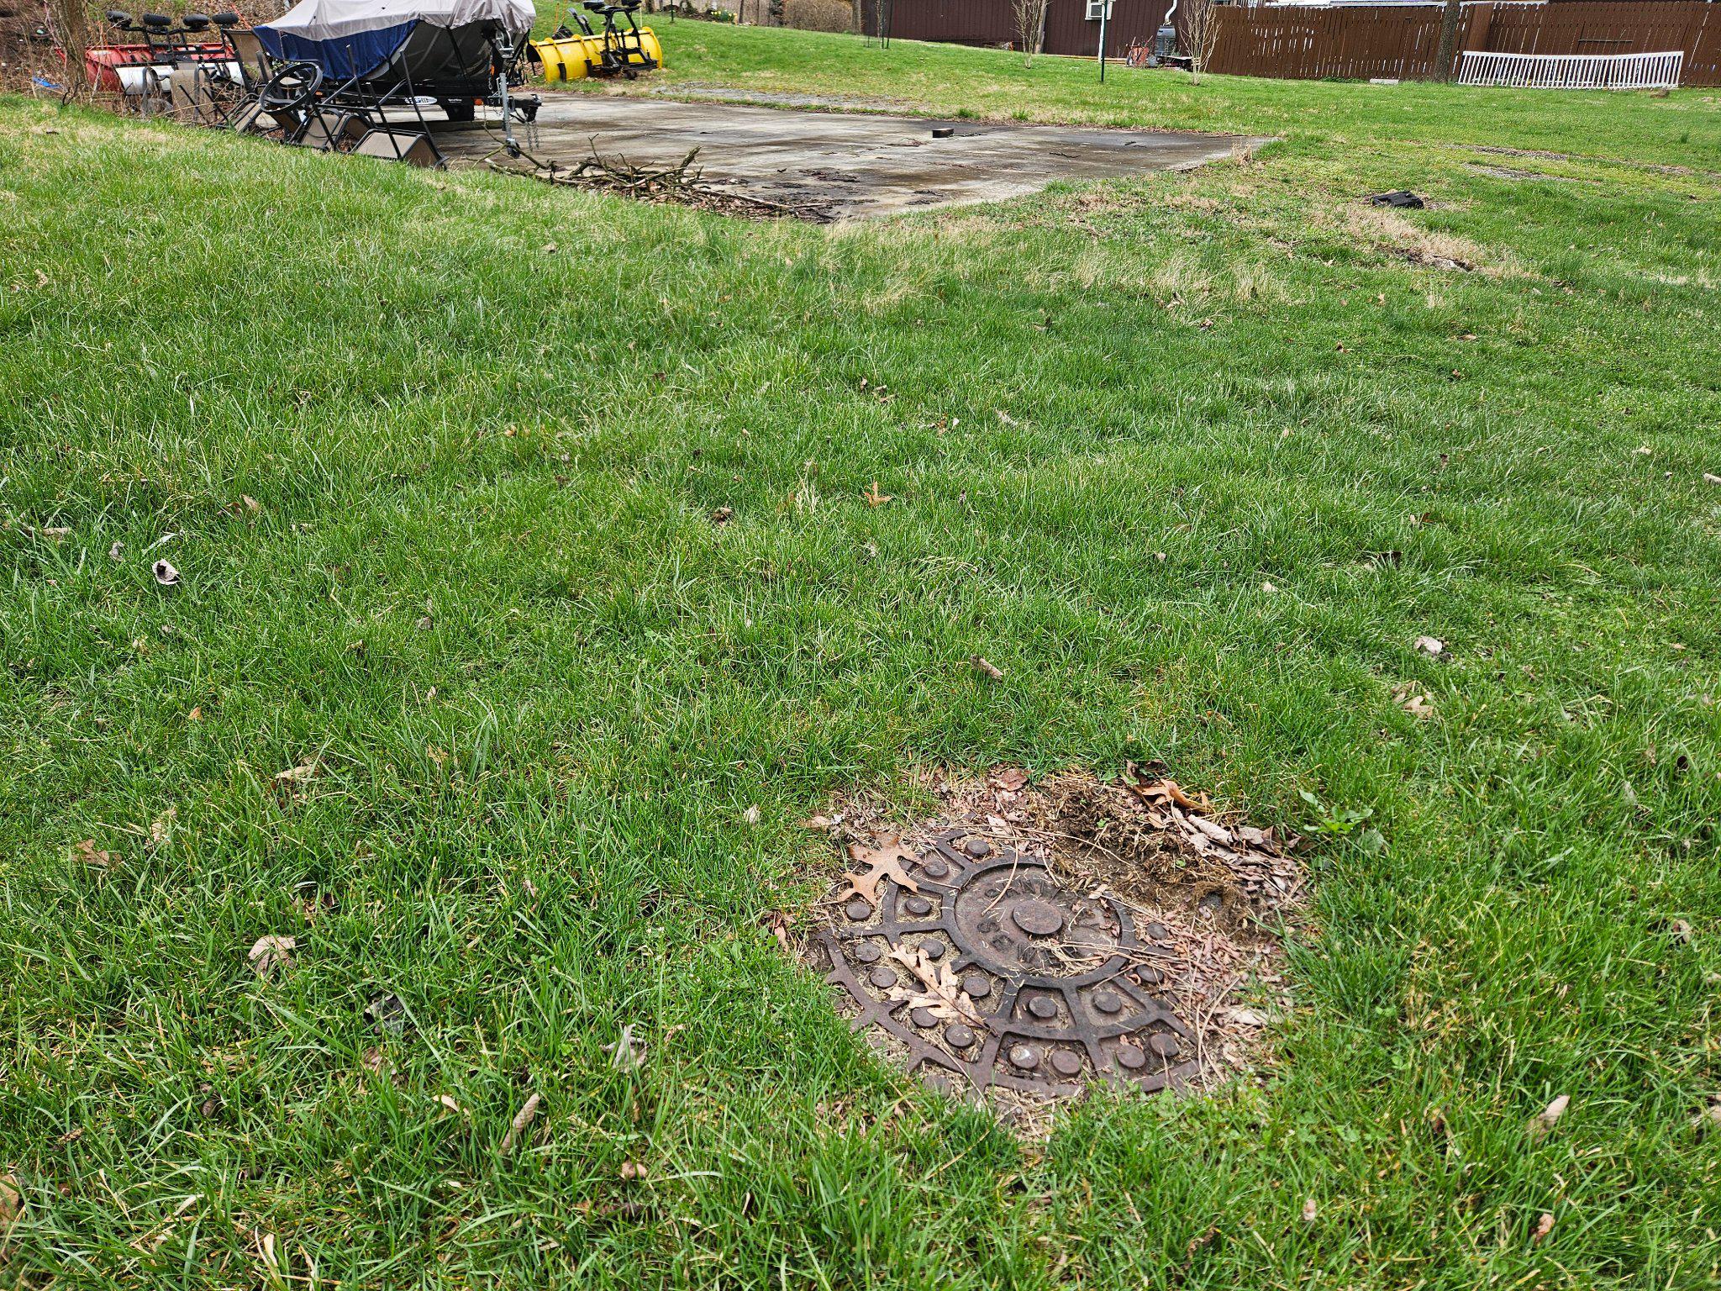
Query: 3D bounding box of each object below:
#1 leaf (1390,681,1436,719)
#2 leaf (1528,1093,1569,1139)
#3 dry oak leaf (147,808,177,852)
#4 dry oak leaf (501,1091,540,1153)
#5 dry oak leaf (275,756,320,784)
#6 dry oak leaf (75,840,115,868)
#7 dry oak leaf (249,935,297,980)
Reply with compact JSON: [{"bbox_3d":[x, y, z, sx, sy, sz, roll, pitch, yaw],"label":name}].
[{"bbox_3d":[0.926,0.091,1.916,0.077,0.030,0.090,1,28,0],"label":"leaf"},{"bbox_3d":[0.709,0.485,1.179,0.062,0.031,0.034,-21,35,-35],"label":"leaf"},{"bbox_3d":[-0.913,0.240,1.496,0.036,0.030,0.074,-4,28,-9],"label":"dry oak leaf"},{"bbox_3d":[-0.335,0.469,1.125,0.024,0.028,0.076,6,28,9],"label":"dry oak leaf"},{"bbox_3d":[-0.797,0.177,1.621,0.062,0.025,0.042,-15,32,-28],"label":"dry oak leaf"},{"bbox_3d":[-0.973,0.263,1.451,0.050,0.023,0.050,1,28,0],"label":"dry oak leaf"},{"bbox_3d":[-0.671,0.355,1.306,0.052,0.036,0.056,-11,30,-22],"label":"dry oak leaf"}]

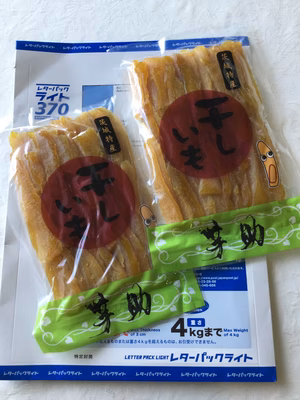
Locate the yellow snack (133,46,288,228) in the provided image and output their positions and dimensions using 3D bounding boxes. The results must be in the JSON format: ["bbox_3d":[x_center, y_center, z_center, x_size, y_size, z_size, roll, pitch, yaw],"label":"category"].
[{"bbox_3d":[0.053,-0.069,0.348,0.116,0.027,0.172,-11,77,-1],"label":"yellow snack"}]

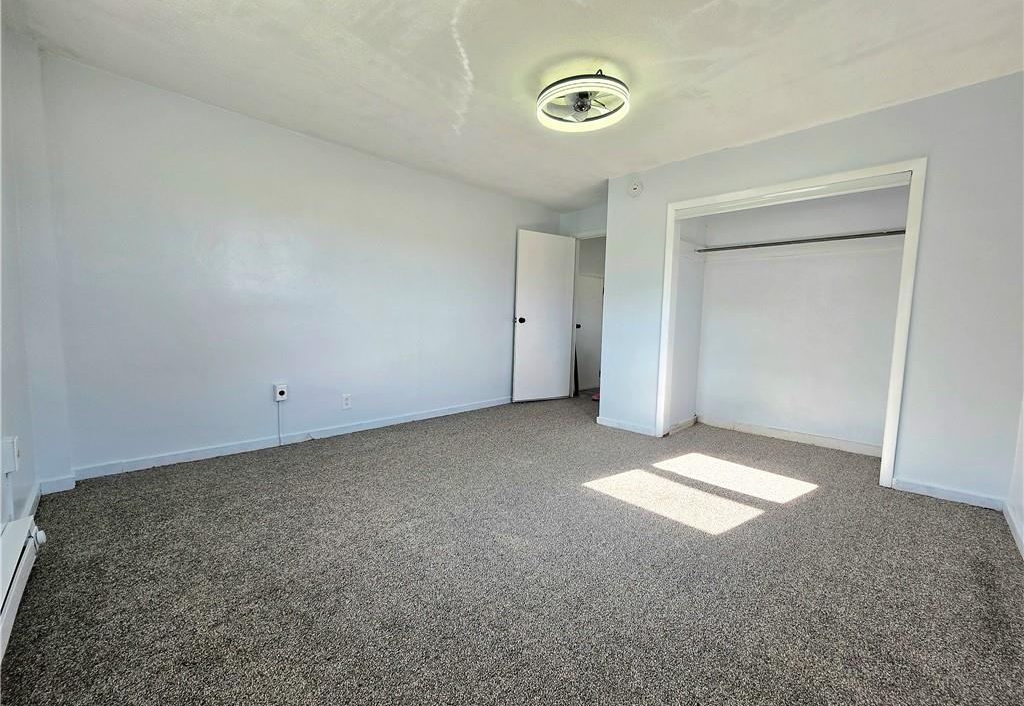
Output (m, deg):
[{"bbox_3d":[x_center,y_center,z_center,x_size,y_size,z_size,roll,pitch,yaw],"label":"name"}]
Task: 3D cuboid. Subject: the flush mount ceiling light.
[{"bbox_3d":[0.407,-1.453,2.200,0.520,0.130,0.520,1,5,0],"label":"flush mount ceiling light"}]

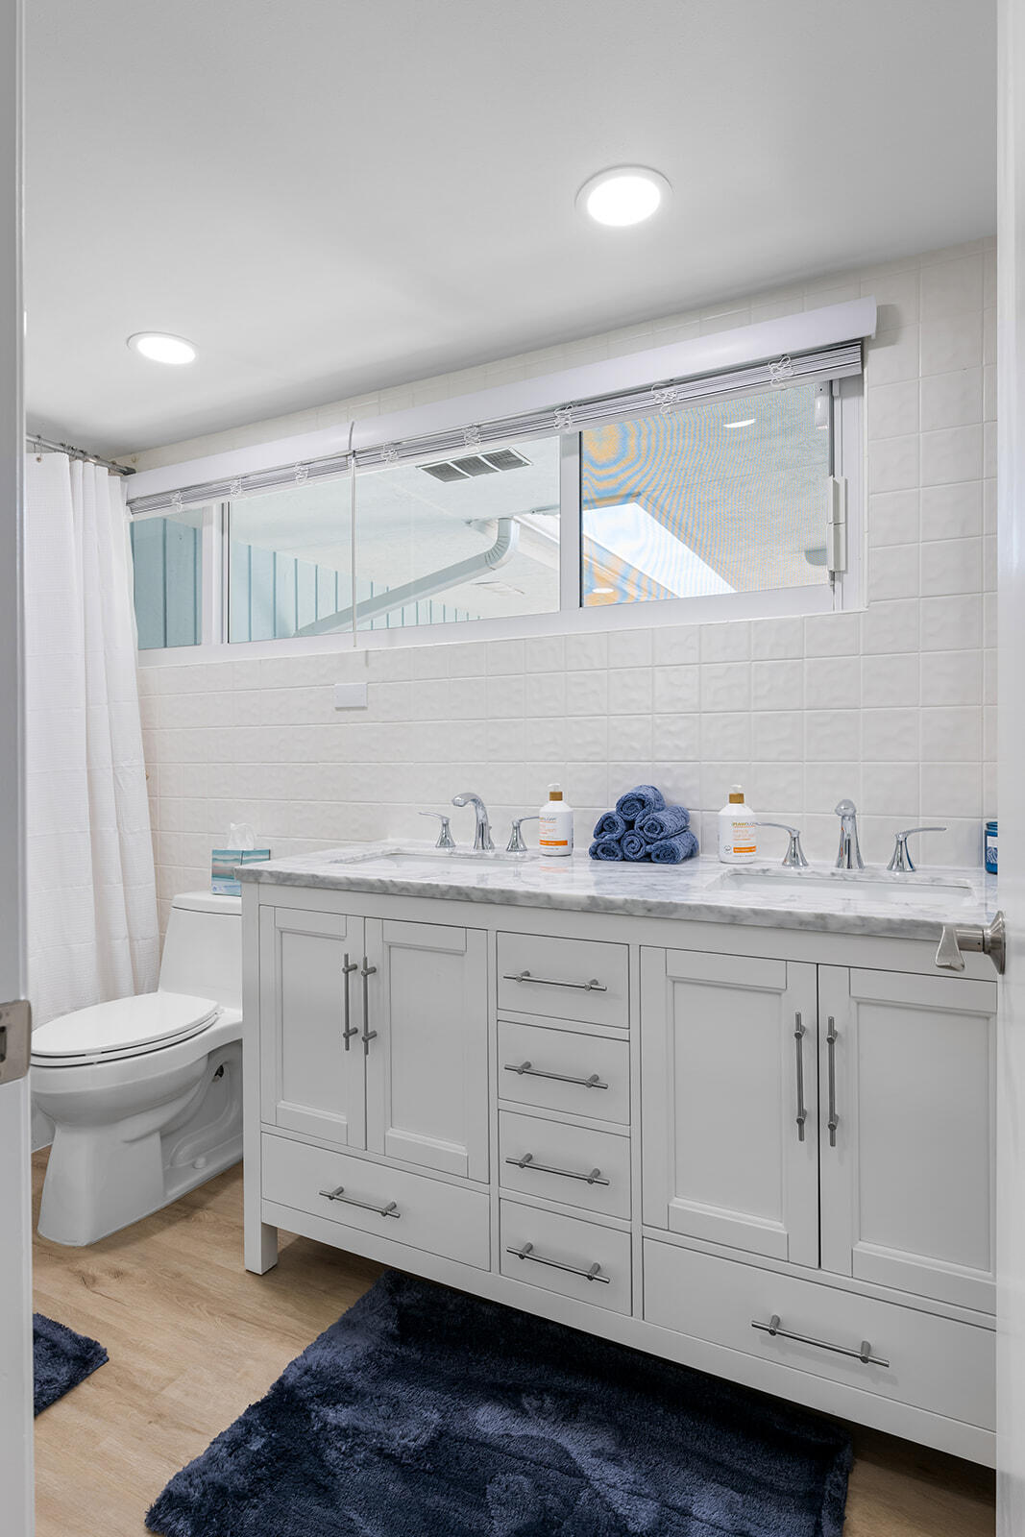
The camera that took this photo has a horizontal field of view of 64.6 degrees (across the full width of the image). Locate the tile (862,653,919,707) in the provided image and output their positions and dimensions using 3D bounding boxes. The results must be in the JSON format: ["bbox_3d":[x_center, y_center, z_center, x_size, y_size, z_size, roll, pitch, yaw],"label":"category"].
[{"bbox_3d":[0.785,-0.181,1.688,0.110,0.110,0.008,0,1,27],"label":"tile"}]

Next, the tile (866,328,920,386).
[{"bbox_3d":[0.785,-0.846,1.670,0.095,0.108,0.010,0,0,27],"label":"tile"}]

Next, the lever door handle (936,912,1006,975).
[{"bbox_3d":[0.485,0.190,0.861,0.066,0.069,0.135,0,0,24],"label":"lever door handle"}]

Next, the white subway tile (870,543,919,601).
[{"bbox_3d":[0.792,-0.405,1.684,0.094,0.108,0.010,0,0,27],"label":"white subway tile"}]

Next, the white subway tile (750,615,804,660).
[{"bbox_3d":[0.585,-0.283,1.788,0.108,0.088,0.010,0,0,27],"label":"white subway tile"}]

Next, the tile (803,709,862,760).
[{"bbox_3d":[0.680,-0.069,1.724,0.108,0.108,0.010,0,0,27],"label":"tile"}]

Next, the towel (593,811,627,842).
[{"bbox_3d":[0.248,0.128,1.861,0.072,0.060,0.150,0,0,27],"label":"towel"}]

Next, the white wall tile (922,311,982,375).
[{"bbox_3d":[0.878,-0.846,1.623,0.108,0.108,0.010,0,0,27],"label":"white wall tile"}]

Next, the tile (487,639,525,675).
[{"bbox_3d":[-0.014,-0.282,2.073,0.108,0.087,0.010,0,0,27],"label":"tile"}]

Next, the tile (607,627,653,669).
[{"bbox_3d":[0.284,-0.283,1.938,0.110,0.088,0.008,0,1,27],"label":"tile"}]

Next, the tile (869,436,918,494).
[{"bbox_3d":[0.797,-0.632,1.691,0.092,0.110,0.010,0,0,27],"label":"tile"}]

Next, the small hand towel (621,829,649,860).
[{"bbox_3d":[0.296,0.164,1.810,0.063,0.065,0.142,0,0,27],"label":"small hand towel"}]

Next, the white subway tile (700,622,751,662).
[{"bbox_3d":[0.484,-0.283,1.838,0.110,0.088,0.008,0,1,27],"label":"white subway tile"}]

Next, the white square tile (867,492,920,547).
[{"bbox_3d":[0.791,-0.516,1.679,0.092,0.110,0.008,0,1,27],"label":"white square tile"}]

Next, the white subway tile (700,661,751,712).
[{"bbox_3d":[0.481,-0.180,1.824,0.108,0.108,0.010,0,0,27],"label":"white subway tile"}]

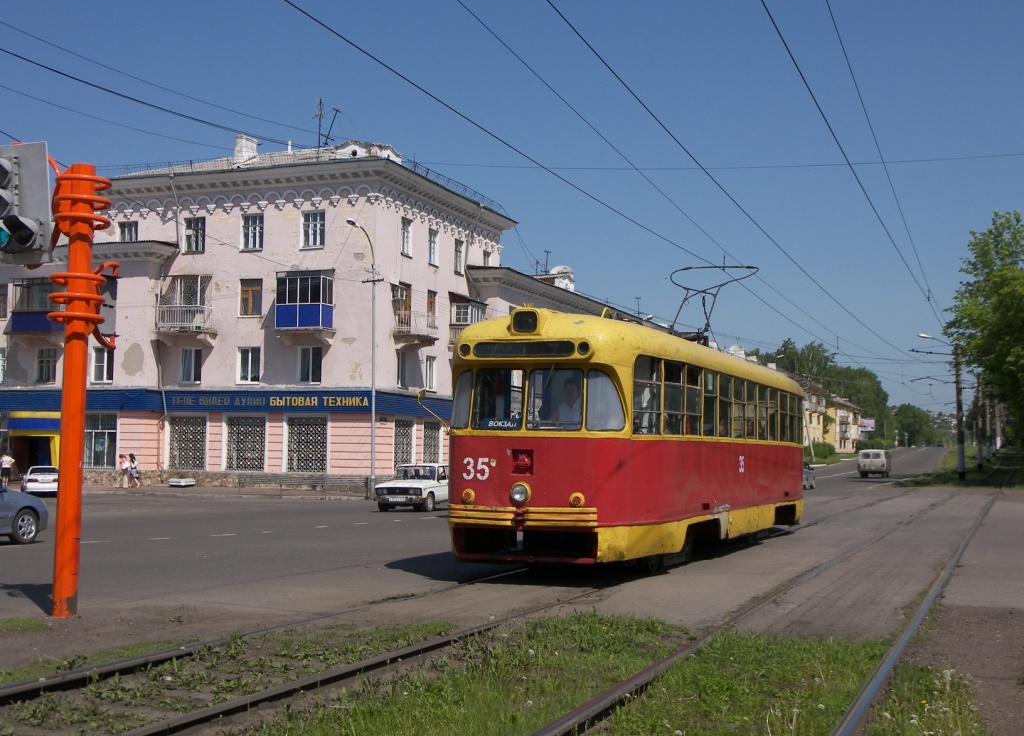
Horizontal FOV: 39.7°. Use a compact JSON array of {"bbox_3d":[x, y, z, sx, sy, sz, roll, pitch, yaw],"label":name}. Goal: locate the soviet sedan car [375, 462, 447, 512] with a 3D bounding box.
[{"bbox_3d":[-2.738,3.808,45.451,1.620,1.440,4.150,0,-4,20],"label":"soviet sedan car"}]

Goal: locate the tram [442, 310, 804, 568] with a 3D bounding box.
[{"bbox_3d":[2.420,1.257,22.453,2.620,3.260,14.000,0,-4,20],"label":"tram"}]

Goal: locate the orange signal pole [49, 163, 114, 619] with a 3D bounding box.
[{"bbox_3d":[-4.075,0.192,13.227,0.570,4.201,0.550,2,-4,-17],"label":"orange signal pole"}]

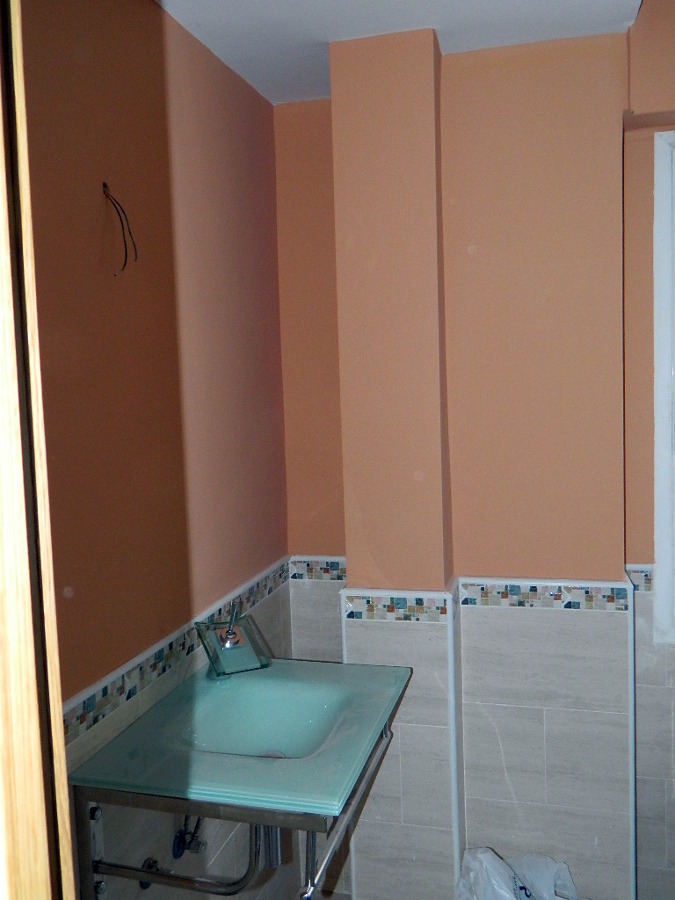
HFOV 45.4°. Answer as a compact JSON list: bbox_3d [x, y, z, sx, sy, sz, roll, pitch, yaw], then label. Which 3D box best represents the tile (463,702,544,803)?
[{"bbox_3d":[0.432,0.779,2.079,0.205,0.253,0.012,0,5,16],"label":"tile"}]

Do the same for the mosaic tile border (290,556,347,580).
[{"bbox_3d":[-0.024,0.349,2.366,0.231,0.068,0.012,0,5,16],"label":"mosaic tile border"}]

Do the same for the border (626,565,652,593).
[{"bbox_3d":[0.804,0.341,2.144,0.068,0.068,0.012,0,5,16],"label":"border"}]

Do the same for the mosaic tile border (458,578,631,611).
[{"bbox_3d":[0.515,0.361,2.017,0.416,0.068,0.012,0,5,16],"label":"mosaic tile border"}]

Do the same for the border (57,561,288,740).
[{"bbox_3d":[-0.297,0.401,1.844,0.012,0.068,1.147,0,5,16],"label":"border"}]

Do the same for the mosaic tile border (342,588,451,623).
[{"bbox_3d":[0.142,0.379,1.949,0.263,0.068,0.012,0,5,16],"label":"mosaic tile border"}]

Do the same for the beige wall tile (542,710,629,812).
[{"bbox_3d":[0.627,0.777,2.024,0.201,0.253,0.012,0,5,16],"label":"beige wall tile"}]

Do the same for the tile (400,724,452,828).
[{"bbox_3d":[0.217,0.795,1.966,0.119,0.253,0.012,0,5,16],"label":"tile"}]

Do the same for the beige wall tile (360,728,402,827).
[{"bbox_3d":[0.098,0.796,2.000,0.129,0.253,0.012,0,5,16],"label":"beige wall tile"}]

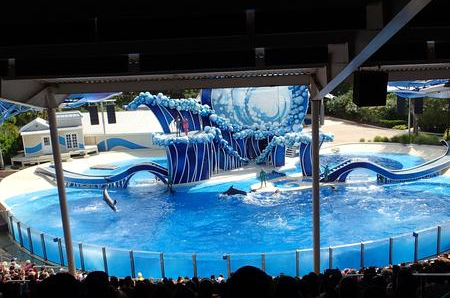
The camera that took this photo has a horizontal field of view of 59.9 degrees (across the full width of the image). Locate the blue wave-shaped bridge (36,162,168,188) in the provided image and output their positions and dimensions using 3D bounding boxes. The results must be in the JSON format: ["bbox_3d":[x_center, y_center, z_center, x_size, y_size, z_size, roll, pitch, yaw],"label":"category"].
[{"bbox_3d":[-11.992,2.408,38.192,13.300,2.300,2.400,-2,10,6],"label":"blue wave-shaped bridge"}]

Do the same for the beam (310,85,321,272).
[{"bbox_3d":[3.253,1.409,13.871,0.230,7.580,0.230,-3,10,0],"label":"beam"}]

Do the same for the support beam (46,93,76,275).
[{"bbox_3d":[-5.688,1.599,13.667,0.230,7.030,0.230,-3,10,0],"label":"support beam"}]

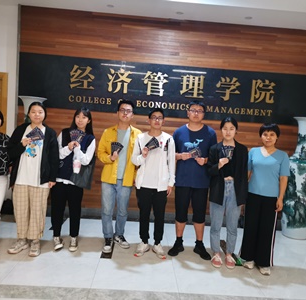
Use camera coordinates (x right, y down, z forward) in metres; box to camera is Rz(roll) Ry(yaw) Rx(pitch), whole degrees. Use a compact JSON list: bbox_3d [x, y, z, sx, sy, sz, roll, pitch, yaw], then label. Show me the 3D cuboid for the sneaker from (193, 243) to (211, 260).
[{"bbox_3d":[0.581,1.174,3.647,0.110,0.120,0.290,1,6,-31],"label":"sneaker"}]

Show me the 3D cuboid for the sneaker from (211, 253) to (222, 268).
[{"bbox_3d":[0.714,1.209,3.467,0.092,0.100,0.245,4,5,-1],"label":"sneaker"}]

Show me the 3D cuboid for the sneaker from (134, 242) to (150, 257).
[{"bbox_3d":[-0.120,1.133,3.587,0.105,0.115,0.285,7,6,29],"label":"sneaker"}]

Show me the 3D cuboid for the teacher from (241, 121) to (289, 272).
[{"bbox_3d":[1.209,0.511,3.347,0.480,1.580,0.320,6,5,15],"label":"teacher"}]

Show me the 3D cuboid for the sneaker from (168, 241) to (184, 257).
[{"bbox_3d":[0.279,1.152,3.655,0.105,0.120,0.290,8,6,35],"label":"sneaker"}]

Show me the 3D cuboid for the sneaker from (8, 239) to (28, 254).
[{"bbox_3d":[-1.479,1.052,3.439,0.100,0.115,0.270,6,6,24],"label":"sneaker"}]

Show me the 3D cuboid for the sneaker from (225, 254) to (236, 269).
[{"bbox_3d":[0.861,1.216,3.479,0.095,0.105,0.255,5,5,9],"label":"sneaker"}]

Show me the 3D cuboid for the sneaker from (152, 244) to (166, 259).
[{"bbox_3d":[0.074,1.147,3.585,0.105,0.110,0.280,2,6,-26],"label":"sneaker"}]

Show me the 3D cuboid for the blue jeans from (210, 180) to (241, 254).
[{"bbox_3d":[0.811,0.755,3.495,0.370,0.890,0.260,4,5,4],"label":"blue jeans"}]

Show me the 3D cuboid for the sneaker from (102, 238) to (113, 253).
[{"bbox_3d":[-0.531,1.092,3.663,0.105,0.125,0.285,3,5,-5],"label":"sneaker"}]

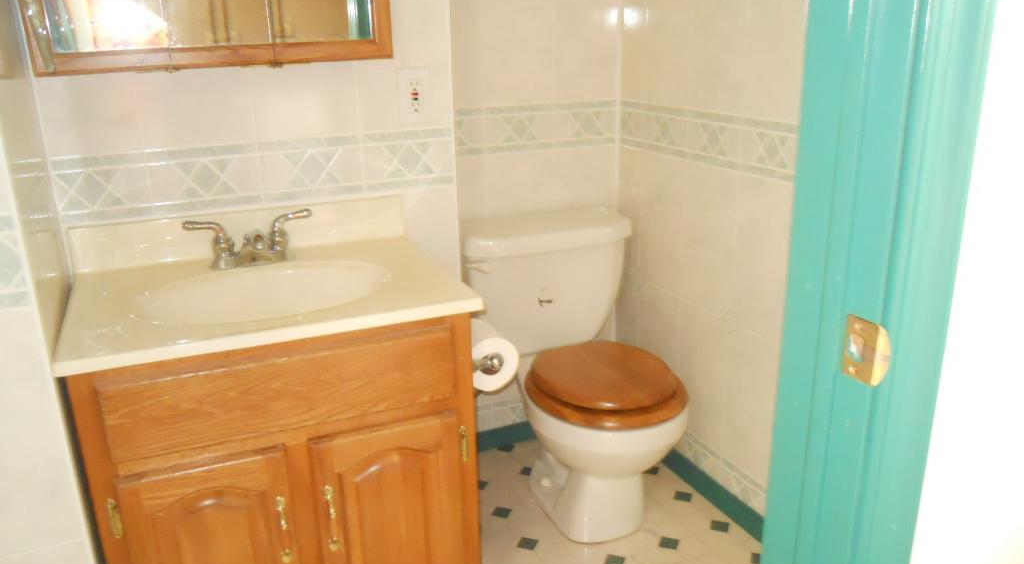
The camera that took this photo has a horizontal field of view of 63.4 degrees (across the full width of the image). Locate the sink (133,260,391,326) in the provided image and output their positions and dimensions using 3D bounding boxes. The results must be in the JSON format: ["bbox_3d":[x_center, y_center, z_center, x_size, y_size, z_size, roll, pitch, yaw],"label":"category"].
[{"bbox_3d":[-0.418,0.069,1.447,0.436,0.130,0.312,-8,18,-22],"label":"sink"}]

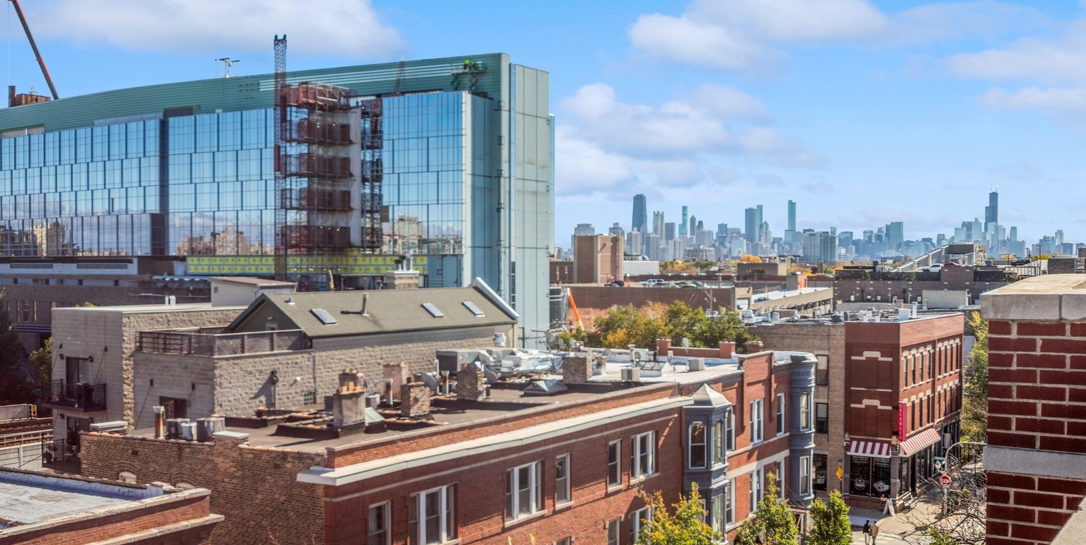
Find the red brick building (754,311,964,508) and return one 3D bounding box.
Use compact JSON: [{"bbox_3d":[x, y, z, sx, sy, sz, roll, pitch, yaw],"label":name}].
[{"bbox_3d":[24.862,10.172,89.974,15.200,13.600,18.580,0,0,34],"label":"red brick building"}]

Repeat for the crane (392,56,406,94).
[{"bbox_3d":[-18.347,-25.140,138.000,1.600,4.900,1.200,0,0,-8],"label":"crane"}]

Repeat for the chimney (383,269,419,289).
[{"bbox_3d":[-8.089,0.541,62.501,0.850,1.600,2.150,0,0,34],"label":"chimney"}]

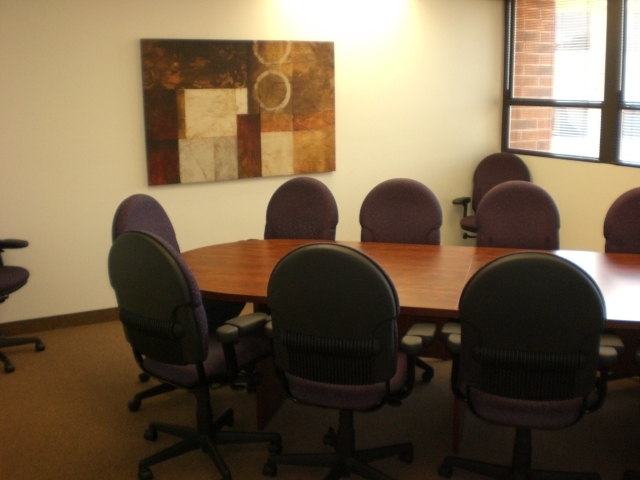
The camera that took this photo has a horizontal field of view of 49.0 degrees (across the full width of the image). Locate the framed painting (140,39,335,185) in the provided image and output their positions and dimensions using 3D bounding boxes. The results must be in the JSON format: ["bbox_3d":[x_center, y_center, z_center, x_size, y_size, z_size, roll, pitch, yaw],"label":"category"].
[{"bbox_3d":[-0.525,-0.925,5.028,1.427,0.983,0.040,-7,13,-25],"label":"framed painting"}]

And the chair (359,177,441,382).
[{"bbox_3d":[0.397,0.211,3.930,0.650,1.060,0.640,2,12,12],"label":"chair"}]

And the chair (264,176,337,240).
[{"bbox_3d":[-0.247,0.186,4.098,0.650,1.060,0.640,5,14,27],"label":"chair"}]

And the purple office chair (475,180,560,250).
[{"bbox_3d":[1.026,0.225,3.815,0.650,1.060,0.640,3,13,18],"label":"purple office chair"}]

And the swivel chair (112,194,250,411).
[{"bbox_3d":[-0.700,0.303,3.582,0.640,1.060,0.650,4,13,21],"label":"swivel chair"}]

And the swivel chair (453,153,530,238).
[{"bbox_3d":[1.331,-0.153,5.570,0.650,1.060,0.640,6,14,31],"label":"swivel chair"}]

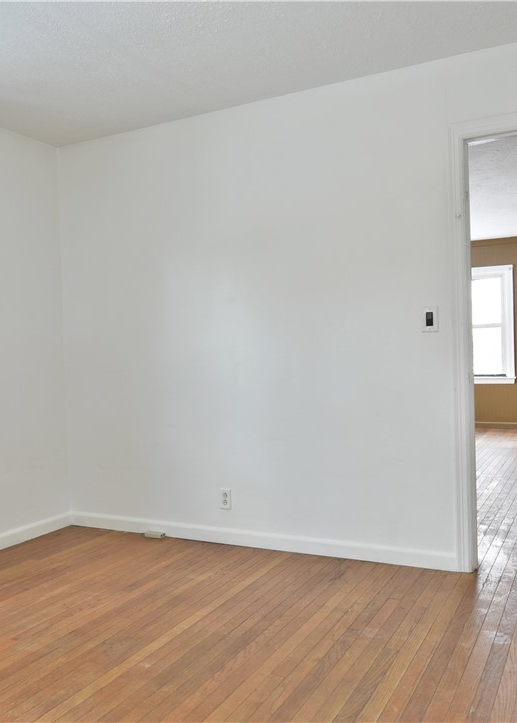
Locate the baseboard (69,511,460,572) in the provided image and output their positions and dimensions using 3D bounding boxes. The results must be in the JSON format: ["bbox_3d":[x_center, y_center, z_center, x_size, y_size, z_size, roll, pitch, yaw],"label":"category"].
[{"bbox_3d":[-0.134,0.975,3.537,2.411,0.093,0.018,-1,1,27],"label":"baseboard"}]

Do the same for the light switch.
[{"bbox_3d":[0.820,-0.200,3.015,0.073,0.116,0.012,-1,1,27],"label":"light switch"}]

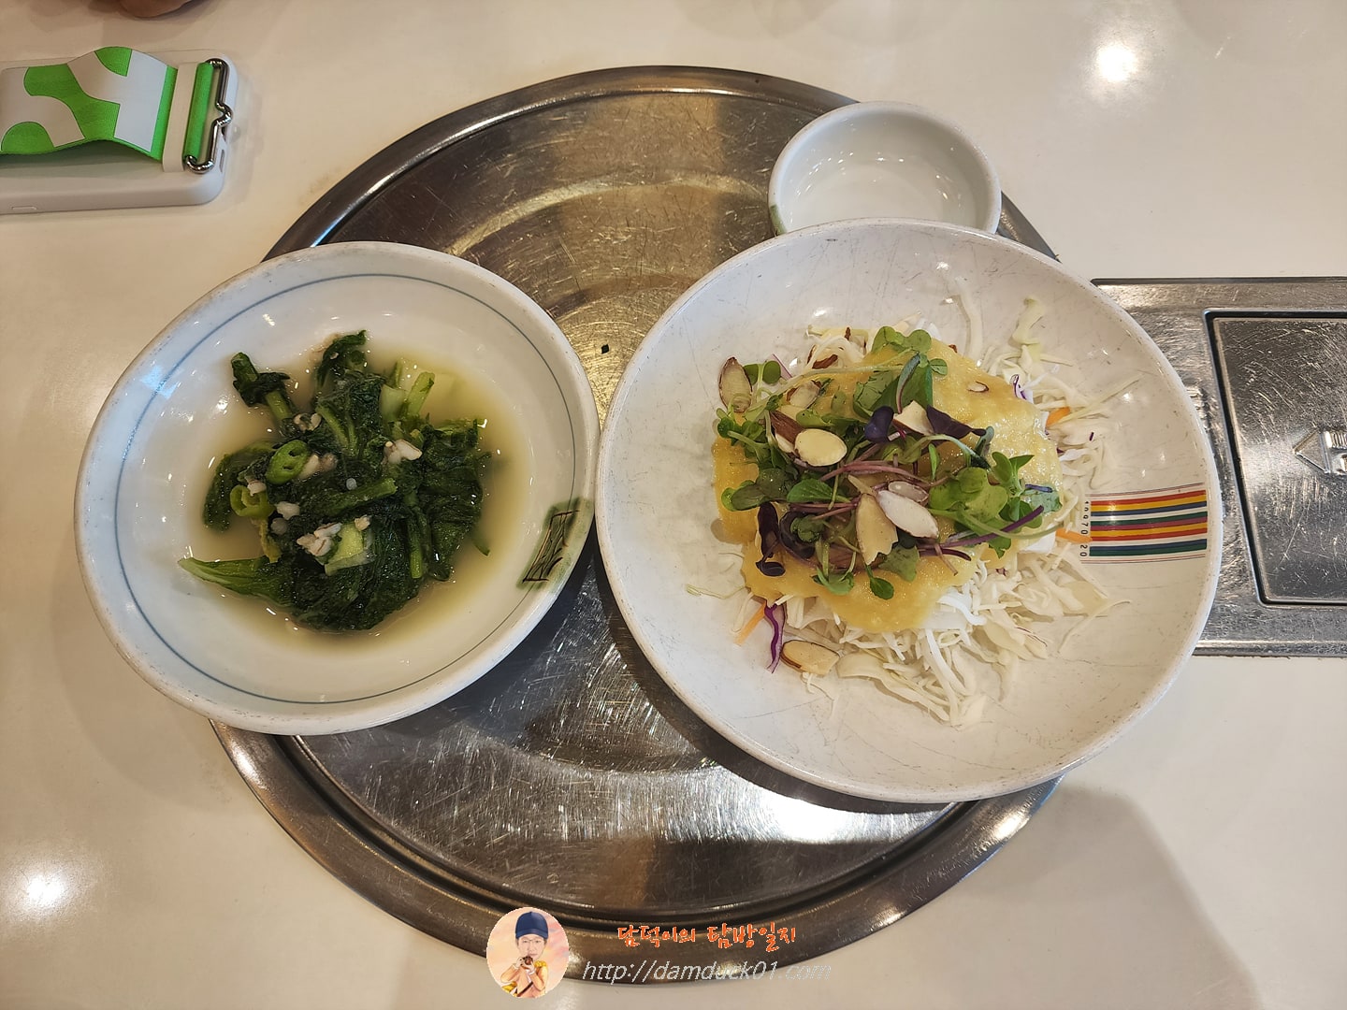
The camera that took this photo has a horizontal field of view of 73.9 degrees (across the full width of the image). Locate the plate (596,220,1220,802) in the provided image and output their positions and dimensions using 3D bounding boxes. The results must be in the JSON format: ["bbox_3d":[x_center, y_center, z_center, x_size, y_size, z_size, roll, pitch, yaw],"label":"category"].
[{"bbox_3d":[0.075,0.000,0.320,0.202,0.050,0.202,-1,71,2],"label":"plate"}]

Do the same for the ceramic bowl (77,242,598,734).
[{"bbox_3d":[-0.114,-0.006,0.330,0.181,0.045,0.181,-1,71,2],"label":"ceramic bowl"}]

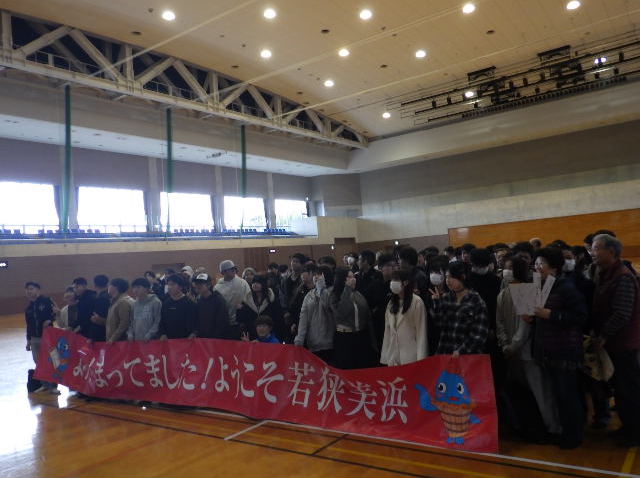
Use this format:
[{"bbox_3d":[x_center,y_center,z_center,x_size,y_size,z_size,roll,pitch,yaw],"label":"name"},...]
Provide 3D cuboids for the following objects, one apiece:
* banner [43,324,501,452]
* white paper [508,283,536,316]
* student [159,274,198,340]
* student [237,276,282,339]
[{"bbox_3d":[-1.384,1.572,6.034,6.757,0.900,0.220,-6,-2,33],"label":"banner"},{"bbox_3d":[1.612,0.475,4.100,0.210,0.270,0.020,-14,-10,24],"label":"white paper"},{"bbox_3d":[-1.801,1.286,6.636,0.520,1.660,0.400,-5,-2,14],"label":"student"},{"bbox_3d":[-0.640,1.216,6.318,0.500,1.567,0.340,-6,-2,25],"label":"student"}]

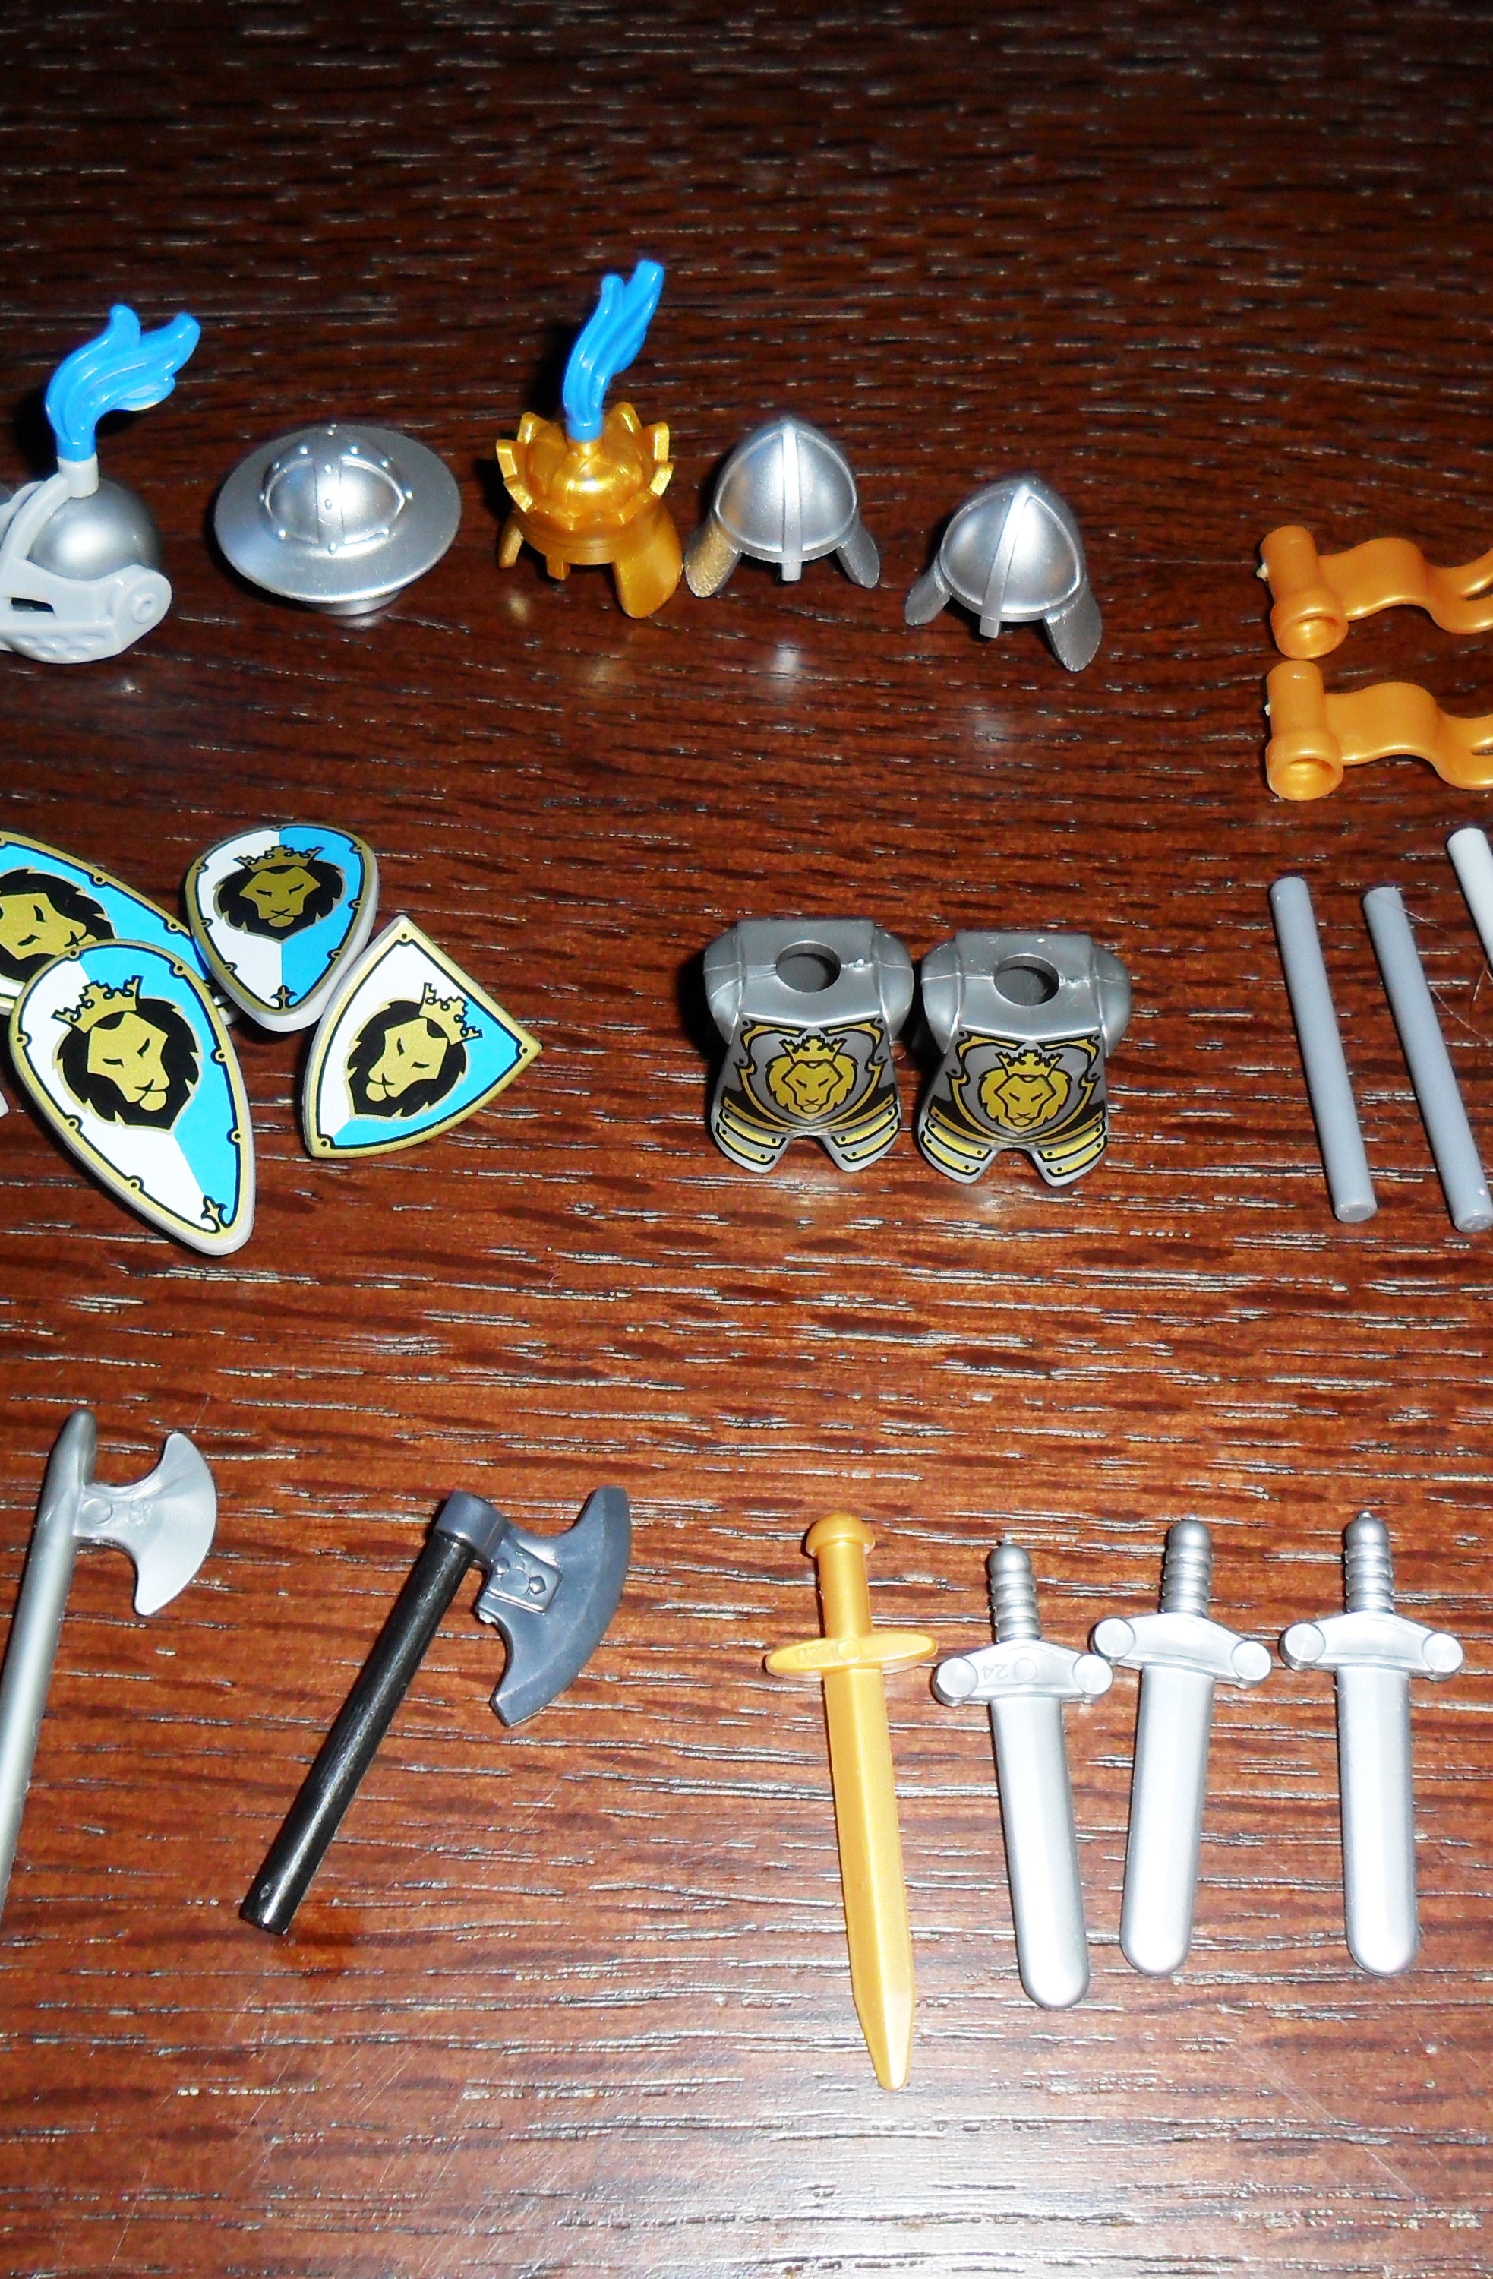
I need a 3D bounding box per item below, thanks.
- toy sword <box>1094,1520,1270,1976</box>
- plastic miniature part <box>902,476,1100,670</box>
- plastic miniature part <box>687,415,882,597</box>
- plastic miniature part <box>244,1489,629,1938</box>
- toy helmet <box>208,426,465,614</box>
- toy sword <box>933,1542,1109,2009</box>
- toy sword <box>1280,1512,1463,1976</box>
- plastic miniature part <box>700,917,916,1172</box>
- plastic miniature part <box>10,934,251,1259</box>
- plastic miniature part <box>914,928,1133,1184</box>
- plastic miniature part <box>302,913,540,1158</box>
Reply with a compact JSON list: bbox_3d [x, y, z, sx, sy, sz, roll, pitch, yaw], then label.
[{"bbox_3d":[0.031,0.043,0.169,0.013,0.004,0.033,9,60,2],"label":"toy sword"},{"bbox_3d":[0.025,-0.054,0.217,0.018,0.016,0.016,18,62,10],"label":"plastic miniature part"},{"bbox_3d":[0.004,-0.060,0.220,0.018,0.016,0.016,-2,60,-1],"label":"plastic miniature part"},{"bbox_3d":[-0.020,0.038,0.163,0.015,0.004,0.036,16,60,9],"label":"plastic miniature part"},{"bbox_3d":[-0.037,-0.057,0.215,0.022,0.014,0.022,0,59,-1],"label":"toy helmet"},{"bbox_3d":[0.020,0.044,0.168,0.013,0.004,0.033,-1,60,-4],"label":"toy sword"},{"bbox_3d":[0.045,0.043,0.170,0.013,0.004,0.033,6,60,0],"label":"toy sword"},{"bbox_3d":[0.005,-0.007,0.183,0.016,0.017,0.013,0,59,-1],"label":"plastic miniature part"},{"bbox_3d":[-0.046,-0.002,0.185,0.016,0.006,0.029,-26,71,-17],"label":"plastic miniature part"},{"bbox_3d":[0.023,-0.006,0.191,0.017,0.017,0.012,3,50,2],"label":"plastic miniature part"},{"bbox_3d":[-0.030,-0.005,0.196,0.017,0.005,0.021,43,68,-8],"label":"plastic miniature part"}]

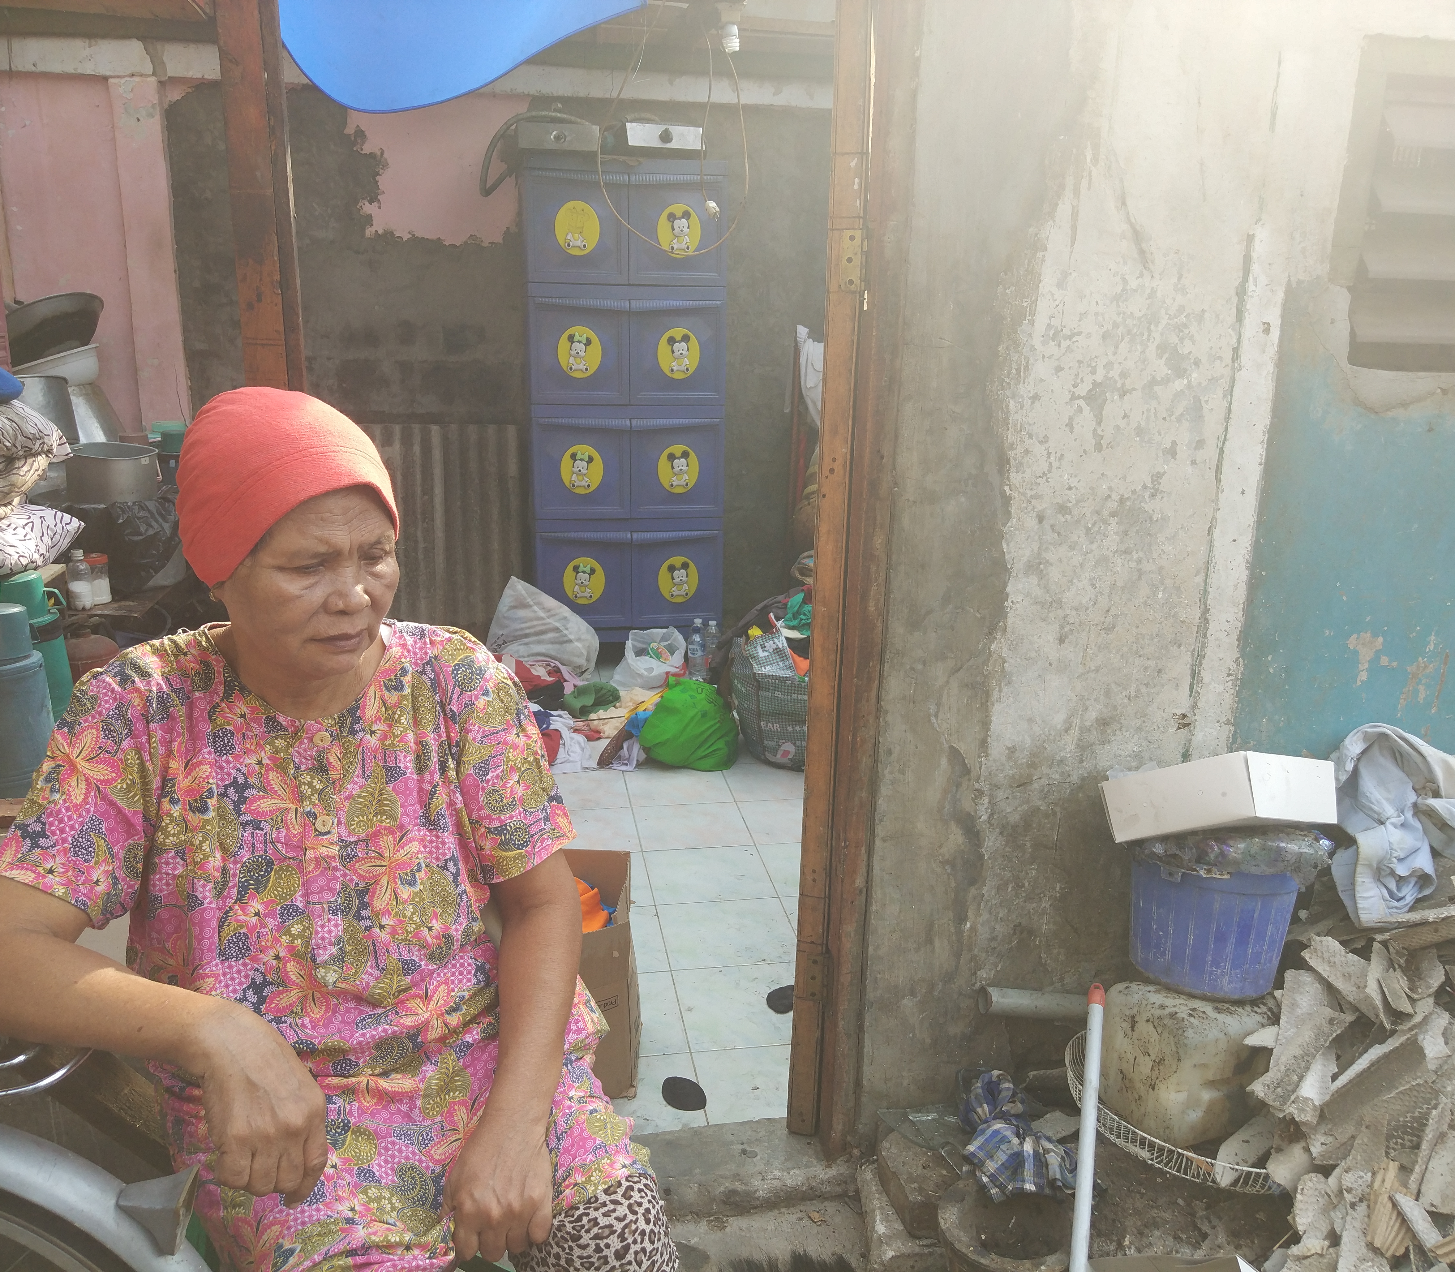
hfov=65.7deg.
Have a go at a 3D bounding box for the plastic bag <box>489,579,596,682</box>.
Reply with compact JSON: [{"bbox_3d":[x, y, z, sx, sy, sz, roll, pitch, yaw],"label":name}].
[{"bbox_3d":[-0.765,-0.044,4.602,0.483,0.395,0.340,-2,14,-10],"label":"plastic bag"}]

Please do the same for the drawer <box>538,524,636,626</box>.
[{"bbox_3d":[-0.634,-0.306,4.930,0.398,0.453,0.420,-2,14,-10],"label":"drawer"}]

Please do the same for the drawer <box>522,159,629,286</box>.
[{"bbox_3d":[-0.594,-1.597,4.428,0.372,0.430,0.400,-2,14,-10],"label":"drawer"}]

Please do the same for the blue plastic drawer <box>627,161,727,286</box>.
[{"bbox_3d":[-0.235,-1.678,4.657,0.396,0.461,0.420,-2,14,-10],"label":"blue plastic drawer"}]

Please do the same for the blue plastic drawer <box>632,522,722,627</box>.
[{"bbox_3d":[-0.243,-0.288,4.827,0.372,0.415,0.400,-2,14,-10],"label":"blue plastic drawer"}]

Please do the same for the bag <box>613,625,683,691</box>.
[{"bbox_3d":[-0.313,0.077,4.477,0.301,0.234,0.260,-2,14,-10],"label":"bag"}]

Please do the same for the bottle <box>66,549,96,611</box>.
[{"bbox_3d":[-1.633,-0.147,2.831,0.062,0.155,0.062,-2,14,-10],"label":"bottle"}]

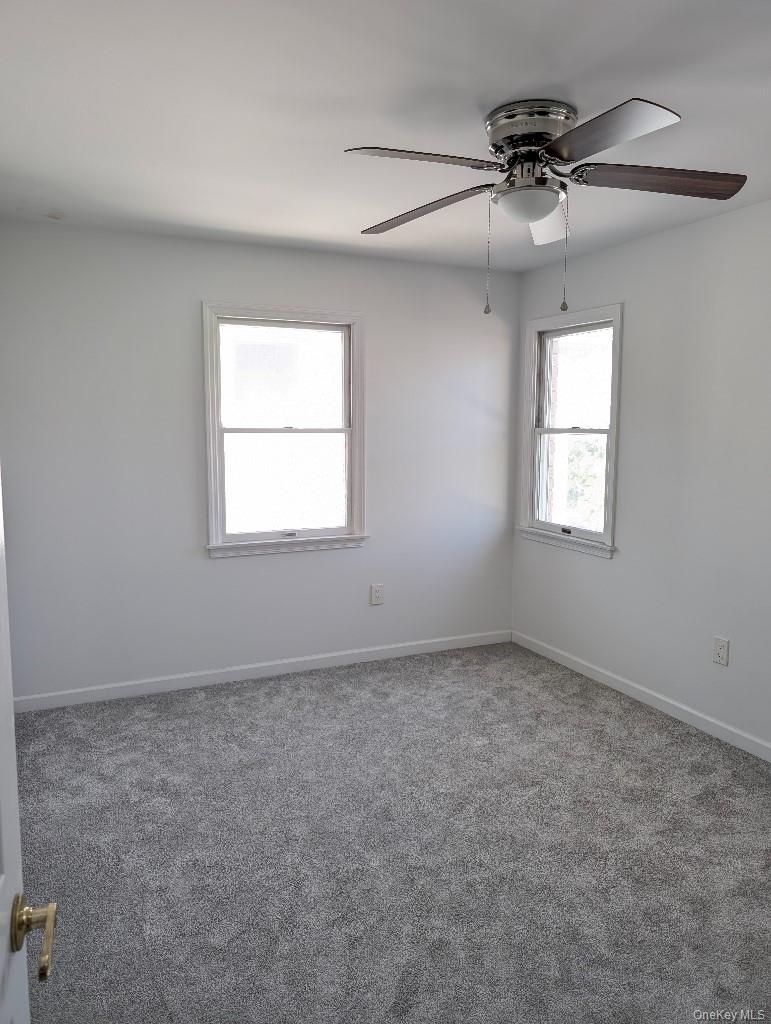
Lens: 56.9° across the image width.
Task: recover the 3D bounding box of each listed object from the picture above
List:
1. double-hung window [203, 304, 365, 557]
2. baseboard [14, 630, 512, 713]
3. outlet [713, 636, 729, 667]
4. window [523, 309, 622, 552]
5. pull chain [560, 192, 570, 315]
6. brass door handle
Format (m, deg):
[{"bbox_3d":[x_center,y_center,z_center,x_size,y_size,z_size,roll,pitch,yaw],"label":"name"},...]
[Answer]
[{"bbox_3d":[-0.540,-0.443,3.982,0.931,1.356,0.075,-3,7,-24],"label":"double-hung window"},{"bbox_3d":[-0.537,0.905,4.136,3.060,0.083,0.018,-3,7,-24],"label":"baseboard"},{"bbox_3d":[1.530,0.638,3.251,0.010,0.117,0.075,-3,7,-24],"label":"outlet"},{"bbox_3d":[1.075,-0.461,4.173,0.100,1.356,0.865,-3,7,-24],"label":"window"},{"bbox_3d":[0.581,-0.844,2.293,0.020,0.387,0.020,1,7,11],"label":"pull chain"},{"bbox_3d":[-0.387,0.466,0.785,0.053,0.060,0.118,-2,7,-18],"label":"brass door handle"}]

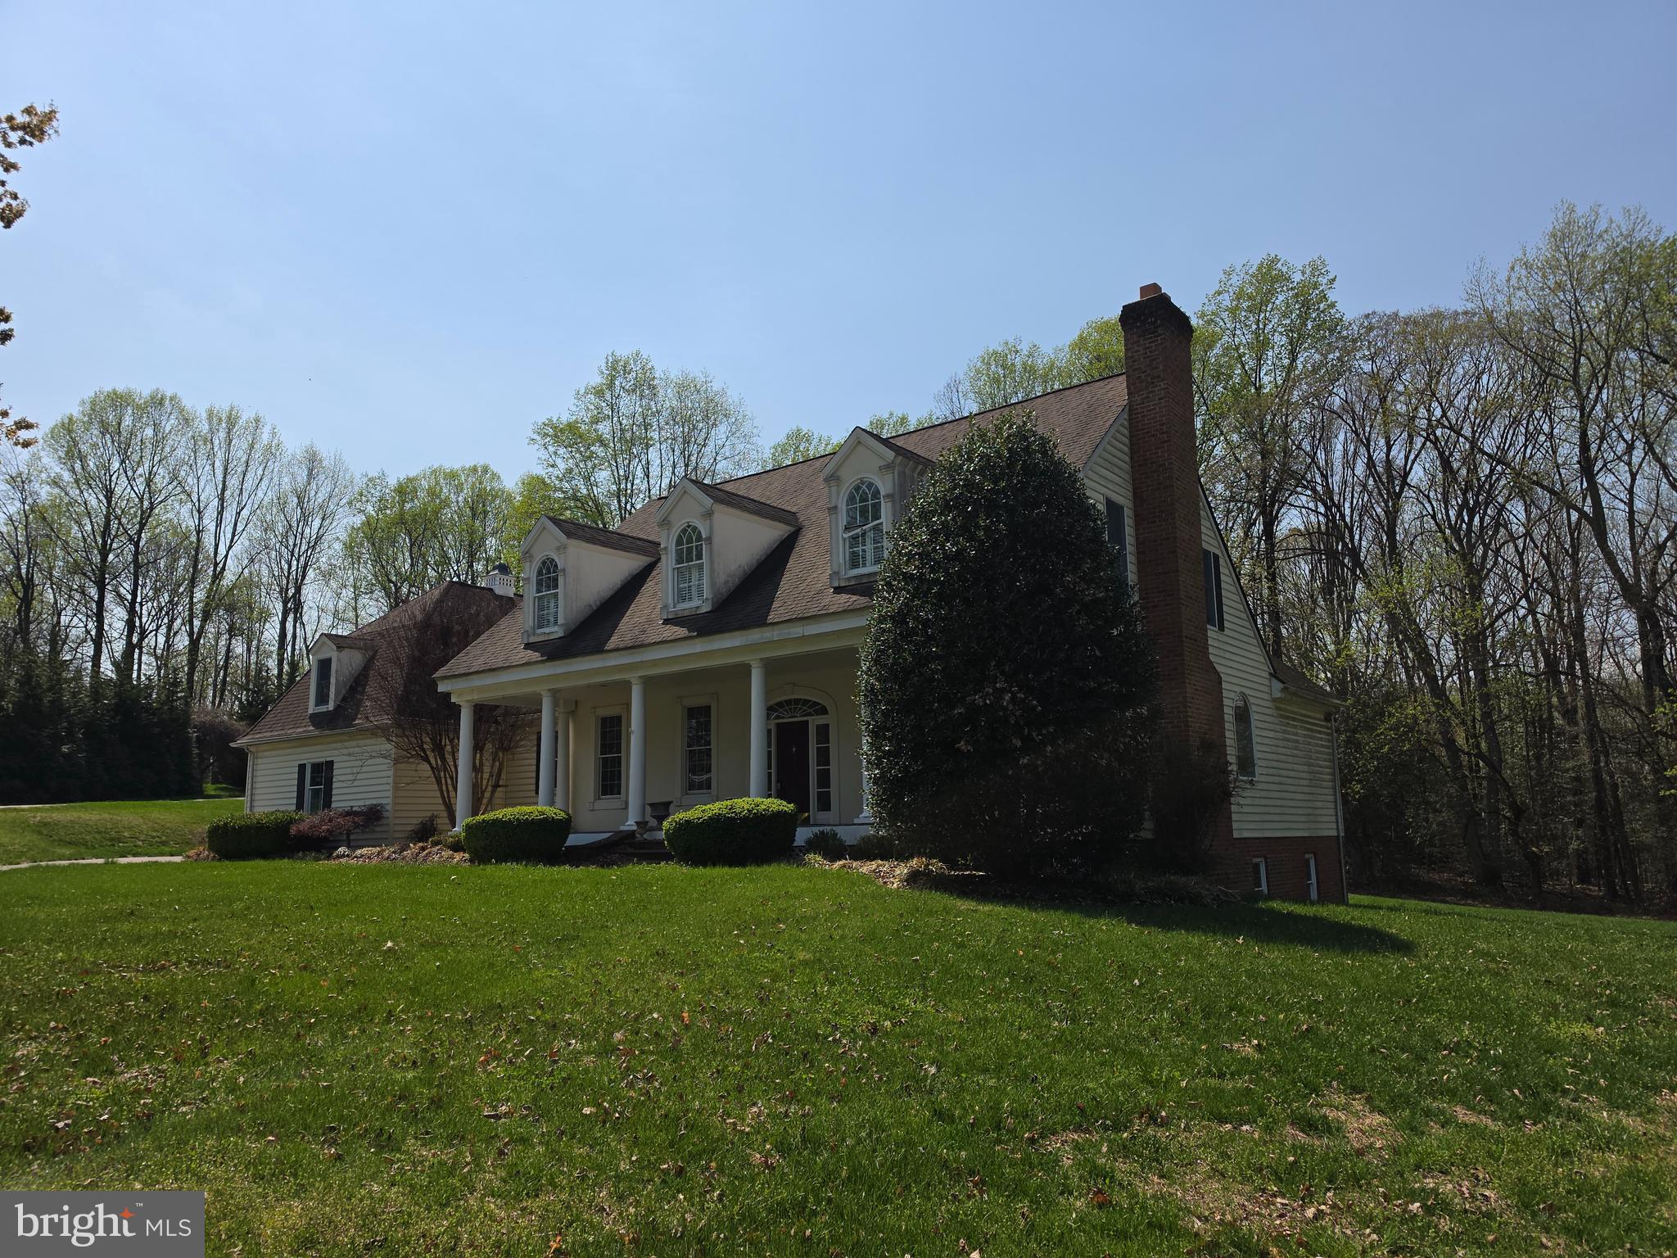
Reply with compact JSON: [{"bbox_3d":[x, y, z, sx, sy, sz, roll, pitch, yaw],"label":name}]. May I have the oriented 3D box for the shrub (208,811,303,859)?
[{"bbox_3d":[-14.701,5.197,28.066,2.250,1.200,1.950,-9,-13,37],"label":"shrub"}]

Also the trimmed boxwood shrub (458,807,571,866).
[{"bbox_3d":[-5.718,3.649,19.770,1.850,1.070,1.750,-9,-13,37],"label":"trimmed boxwood shrub"}]

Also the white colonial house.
[{"bbox_3d":[-2.351,1.360,29.605,26.300,11.650,16.950,-9,-13,37],"label":"white colonial house"}]

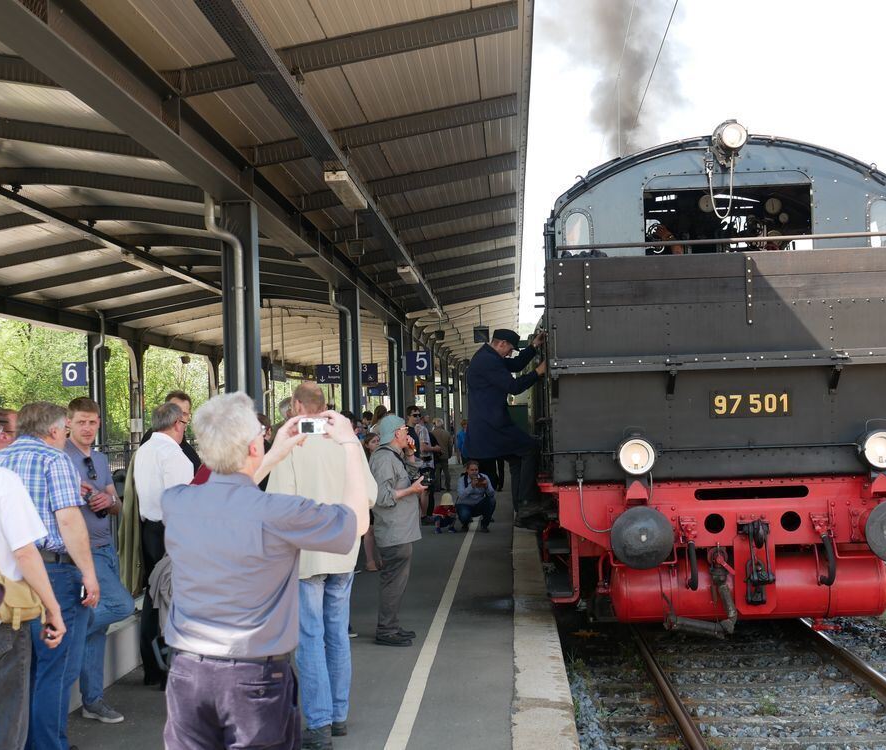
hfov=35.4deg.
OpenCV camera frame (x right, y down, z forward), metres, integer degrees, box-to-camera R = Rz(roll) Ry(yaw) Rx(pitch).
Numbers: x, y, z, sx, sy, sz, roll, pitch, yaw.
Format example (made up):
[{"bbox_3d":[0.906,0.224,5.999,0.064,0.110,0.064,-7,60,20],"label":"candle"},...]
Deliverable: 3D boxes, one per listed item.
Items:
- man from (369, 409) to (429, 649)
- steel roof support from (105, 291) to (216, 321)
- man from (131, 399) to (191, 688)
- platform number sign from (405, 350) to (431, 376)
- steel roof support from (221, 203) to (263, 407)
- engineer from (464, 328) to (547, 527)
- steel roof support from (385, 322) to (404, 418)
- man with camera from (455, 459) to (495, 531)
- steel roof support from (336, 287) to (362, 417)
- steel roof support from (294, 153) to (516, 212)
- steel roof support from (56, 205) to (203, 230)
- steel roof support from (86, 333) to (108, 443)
[{"bbox_3d":[-0.336,1.146,10.445,0.420,1.698,0.520,-2,-2,9],"label":"man"},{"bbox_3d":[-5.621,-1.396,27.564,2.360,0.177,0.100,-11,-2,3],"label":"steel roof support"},{"bbox_3d":[-1.724,1.042,8.521,0.340,1.730,0.480,-1,-2,-32],"label":"man"},{"bbox_3d":[-0.476,-0.220,27.260,0.490,0.490,0.080,-2,-2,3],"label":"platform number sign"},{"bbox_3d":[-1.699,0.274,11.820,0.300,3.510,0.300,-2,-2,3],"label":"steel roof support"},{"bbox_3d":[0.540,0.461,12.180,0.690,1.710,0.520,-2,-2,-5],"label":"engineer"},{"bbox_3d":[-0.902,0.763,27.251,0.300,3.510,0.300,-2,-2,3],"label":"steel roof support"},{"bbox_3d":[0.473,1.759,20.310,0.580,1.017,0.680,-2,-2,3],"label":"man with camera"},{"bbox_3d":[-1.295,0.547,19.708,0.250,3.510,0.250,-2,-2,3],"label":"steel roof support"},{"bbox_3d":[-0.366,-1.985,14.309,2.257,0.177,0.100,-11,-2,3],"label":"steel roof support"},{"bbox_3d":[-3.490,-1.865,16.869,2.355,0.220,0.100,6,-1,3],"label":"steel roof support"},{"bbox_3d":[-6.806,0.949,27.513,0.250,3.510,0.250,-2,-2,3],"label":"steel roof support"}]

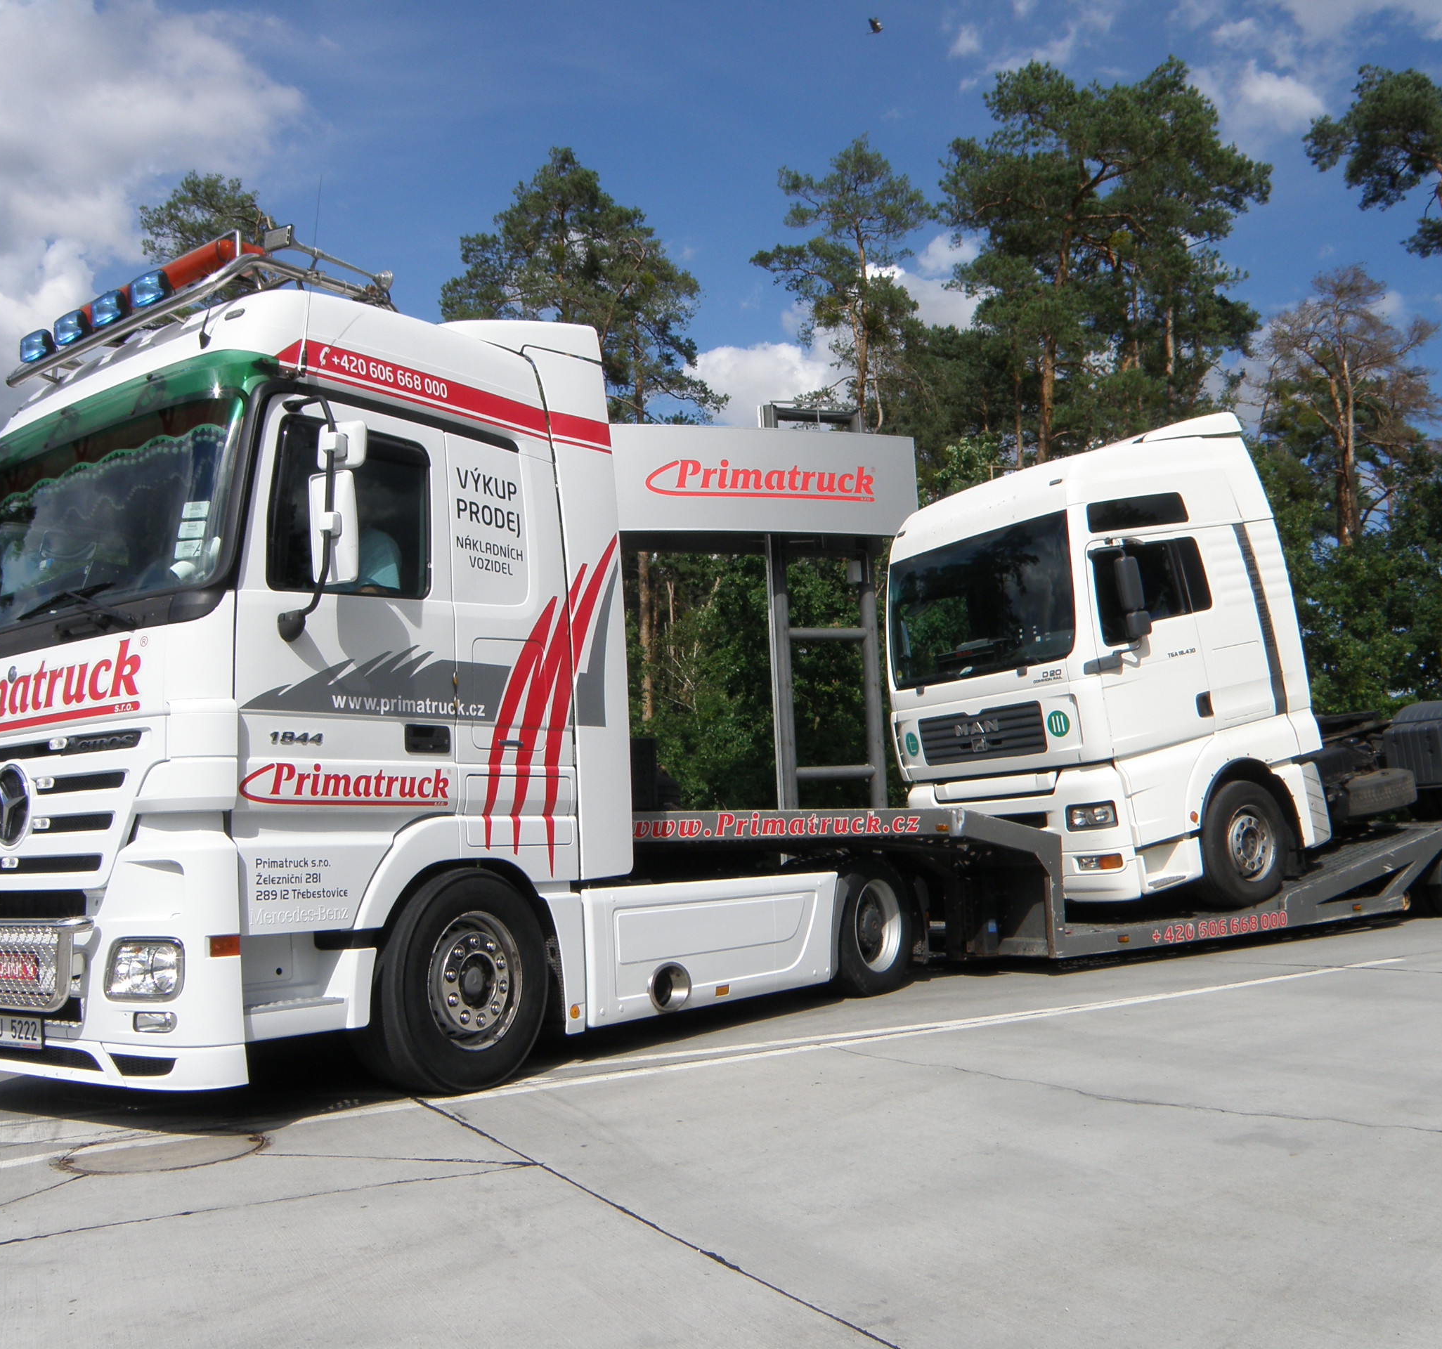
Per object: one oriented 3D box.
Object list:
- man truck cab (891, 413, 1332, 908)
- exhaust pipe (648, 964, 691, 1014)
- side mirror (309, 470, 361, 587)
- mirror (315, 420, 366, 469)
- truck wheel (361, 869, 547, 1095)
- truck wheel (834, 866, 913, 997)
[{"bbox_3d":[3.094,-0.019,11.555,2.620,3.780,2.480,-8,-3,-34],"label":"man truck cab"},{"bbox_3d":[-0.259,1.625,7.019,0.250,0.250,0.170,4,-10,-42],"label":"exhaust pipe"},{"bbox_3d":[-1.518,-0.576,5.296,0.200,0.430,0.110,-6,-8,25],"label":"side mirror"},{"bbox_3d":[-1.507,-0.914,5.376,0.200,0.190,0.100,-6,-8,25],"label":"mirror"},{"bbox_3d":[-1.183,1.373,6.069,0.300,0.965,0.965,-8,-9,35],"label":"truck wheel"},{"bbox_3d":[0.936,1.669,8.964,0.300,0.960,0.960,-8,-9,35],"label":"truck wheel"}]

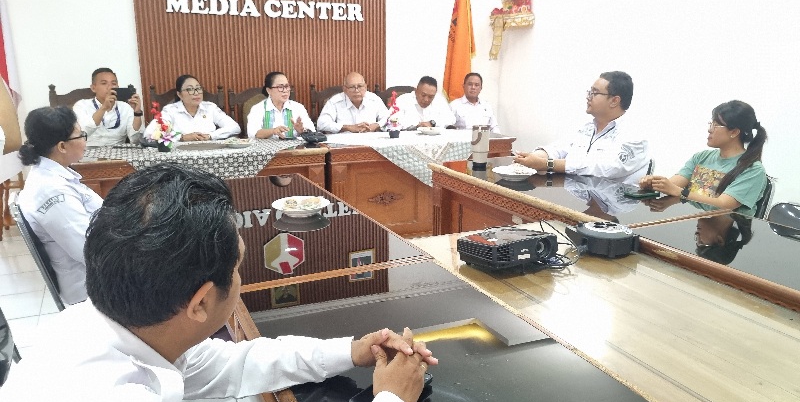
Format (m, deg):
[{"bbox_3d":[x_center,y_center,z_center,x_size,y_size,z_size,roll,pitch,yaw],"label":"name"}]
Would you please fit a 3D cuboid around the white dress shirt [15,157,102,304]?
[{"bbox_3d":[-1.326,0.097,2.618,0.480,0.590,0.460,-6,15,-25],"label":"white dress shirt"}]

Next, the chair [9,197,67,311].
[{"bbox_3d":[-1.390,0.360,2.721,0.510,0.790,0.460,-6,15,-25],"label":"chair"}]

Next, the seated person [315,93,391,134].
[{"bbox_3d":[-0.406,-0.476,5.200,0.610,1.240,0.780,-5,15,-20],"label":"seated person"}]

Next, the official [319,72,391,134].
[{"bbox_3d":[-0.354,-0.474,5.201,0.570,1.235,0.680,-5,15,-23],"label":"official"}]

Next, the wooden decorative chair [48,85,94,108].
[{"bbox_3d":[-2.253,-0.268,4.497,0.580,1.130,0.580,-6,15,-26],"label":"wooden decorative chair"}]

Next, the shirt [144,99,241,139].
[{"bbox_3d":[-1.586,-0.489,4.617,0.640,0.600,0.420,-8,16,-31],"label":"shirt"}]

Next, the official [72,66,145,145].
[{"bbox_3d":[-2.080,-0.303,4.365,0.520,1.270,0.660,-6,15,-26],"label":"official"}]

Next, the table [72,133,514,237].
[{"bbox_3d":[-0.642,-0.068,4.539,3.100,0.760,0.670,-6,15,-25],"label":"table"}]

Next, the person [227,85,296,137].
[{"bbox_3d":[-0.955,-0.416,4.917,0.540,1.240,0.680,-9,17,-36],"label":"person"}]

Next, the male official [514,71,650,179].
[{"bbox_3d":[1.029,-0.071,3.469,0.860,1.310,0.560,-6,15,-25],"label":"male official"}]

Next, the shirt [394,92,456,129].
[{"bbox_3d":[0.260,-0.717,5.546,0.540,0.620,0.420,-6,15,-26],"label":"shirt"}]

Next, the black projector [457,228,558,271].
[{"bbox_3d":[0.368,0.163,2.069,0.275,0.082,0.212,-8,11,-31],"label":"black projector"}]

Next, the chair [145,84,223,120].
[{"bbox_3d":[-1.599,-0.315,4.722,0.580,1.130,0.580,-7,16,-29],"label":"chair"}]

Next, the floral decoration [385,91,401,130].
[{"bbox_3d":[-0.036,-0.662,4.655,0.140,0.355,0.140,-6,15,-25],"label":"floral decoration"}]

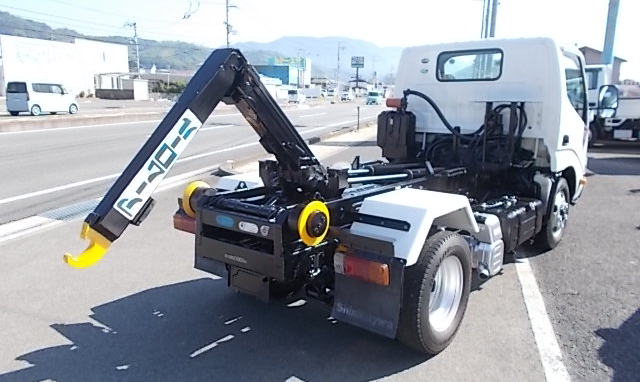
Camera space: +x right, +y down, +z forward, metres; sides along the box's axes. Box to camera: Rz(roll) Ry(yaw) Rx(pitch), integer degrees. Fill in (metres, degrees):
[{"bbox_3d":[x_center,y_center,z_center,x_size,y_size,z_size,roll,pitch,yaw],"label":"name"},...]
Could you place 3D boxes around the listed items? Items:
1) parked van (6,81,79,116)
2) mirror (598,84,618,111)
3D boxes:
[{"bbox_3d":[-15.600,-5.250,27.200,1.475,1.730,3.395,4,12,20],"label":"parked van"},{"bbox_3d":[2.893,-0.938,4.825,0.190,0.290,0.100,9,14,39],"label":"mirror"}]

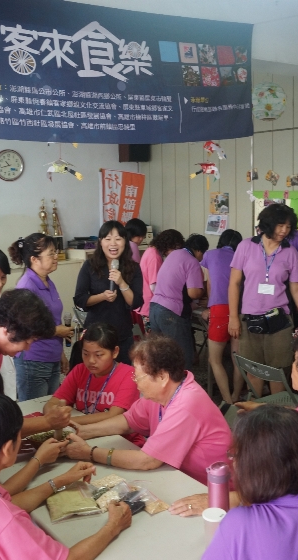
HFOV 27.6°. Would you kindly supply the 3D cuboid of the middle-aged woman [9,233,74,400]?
[{"bbox_3d":[-0.570,0.487,3.445,0.370,1.500,0.430,2,9,25],"label":"middle-aged woman"}]

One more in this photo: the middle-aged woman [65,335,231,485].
[{"bbox_3d":[0.030,0.837,2.479,0.740,1.170,0.520,-3,9,-11],"label":"middle-aged woman"}]

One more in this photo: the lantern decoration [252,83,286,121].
[{"bbox_3d":[0.922,-1.377,4.680,0.290,0.290,0.290,-1,8,0],"label":"lantern decoration"}]

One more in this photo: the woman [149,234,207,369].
[{"bbox_3d":[0.228,0.350,4.854,0.700,1.440,0.500,-9,11,-41],"label":"woman"}]

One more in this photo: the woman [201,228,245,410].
[{"bbox_3d":[0.643,0.315,4.969,0.400,1.458,0.440,-6,10,-24],"label":"woman"}]

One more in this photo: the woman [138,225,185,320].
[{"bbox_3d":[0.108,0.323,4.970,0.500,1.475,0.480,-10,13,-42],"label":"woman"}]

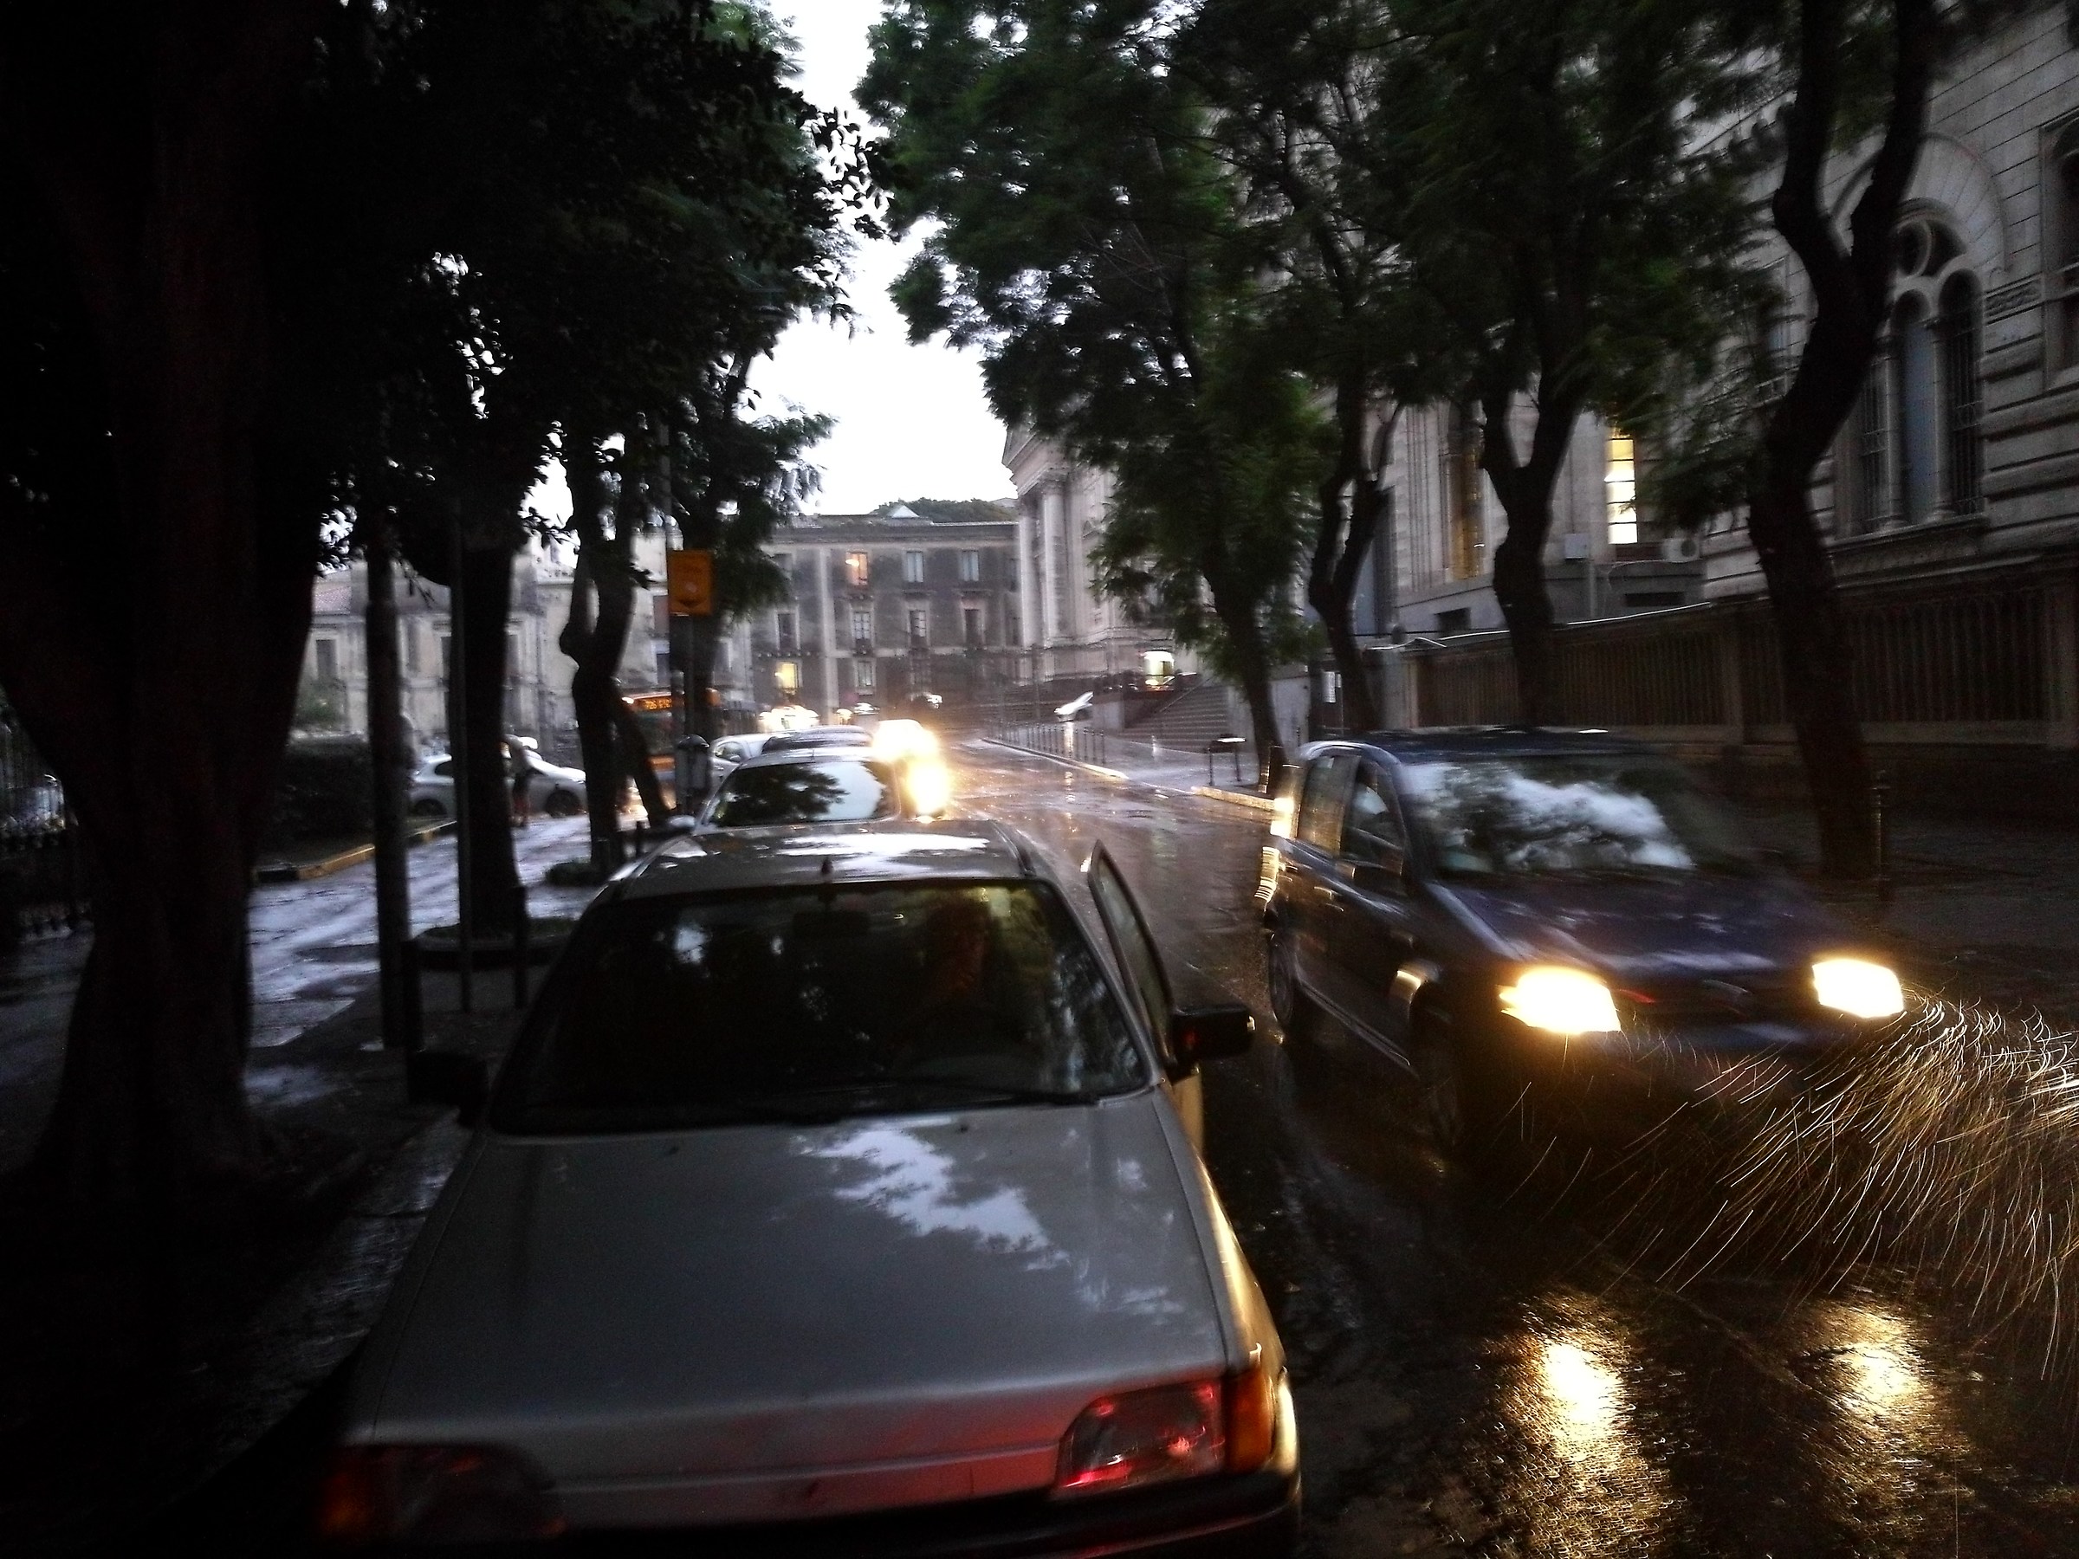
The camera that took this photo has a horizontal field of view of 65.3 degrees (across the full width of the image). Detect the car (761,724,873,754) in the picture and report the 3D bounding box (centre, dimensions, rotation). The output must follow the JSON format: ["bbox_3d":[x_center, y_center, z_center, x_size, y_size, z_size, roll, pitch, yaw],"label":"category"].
[{"bbox_3d":[-2.571,0.195,18.766,1.720,1.500,4.100,-2,3,-7],"label":"car"}]

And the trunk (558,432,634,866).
[{"bbox_3d":[-4.421,-1.264,16.220,0.740,4.350,0.620,-2,2,-6],"label":"trunk"}]

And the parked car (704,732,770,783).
[{"bbox_3d":[-4.120,-0.002,24.467,1.680,1.460,3.900,-3,3,-28],"label":"parked car"}]

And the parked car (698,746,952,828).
[{"bbox_3d":[-1.790,0.496,12.267,1.700,1.450,4.000,-2,3,-7],"label":"parked car"}]

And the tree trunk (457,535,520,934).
[{"bbox_3d":[-3.708,-0.277,10.950,0.400,2.720,0.400,-2,2,-6],"label":"tree trunk"}]

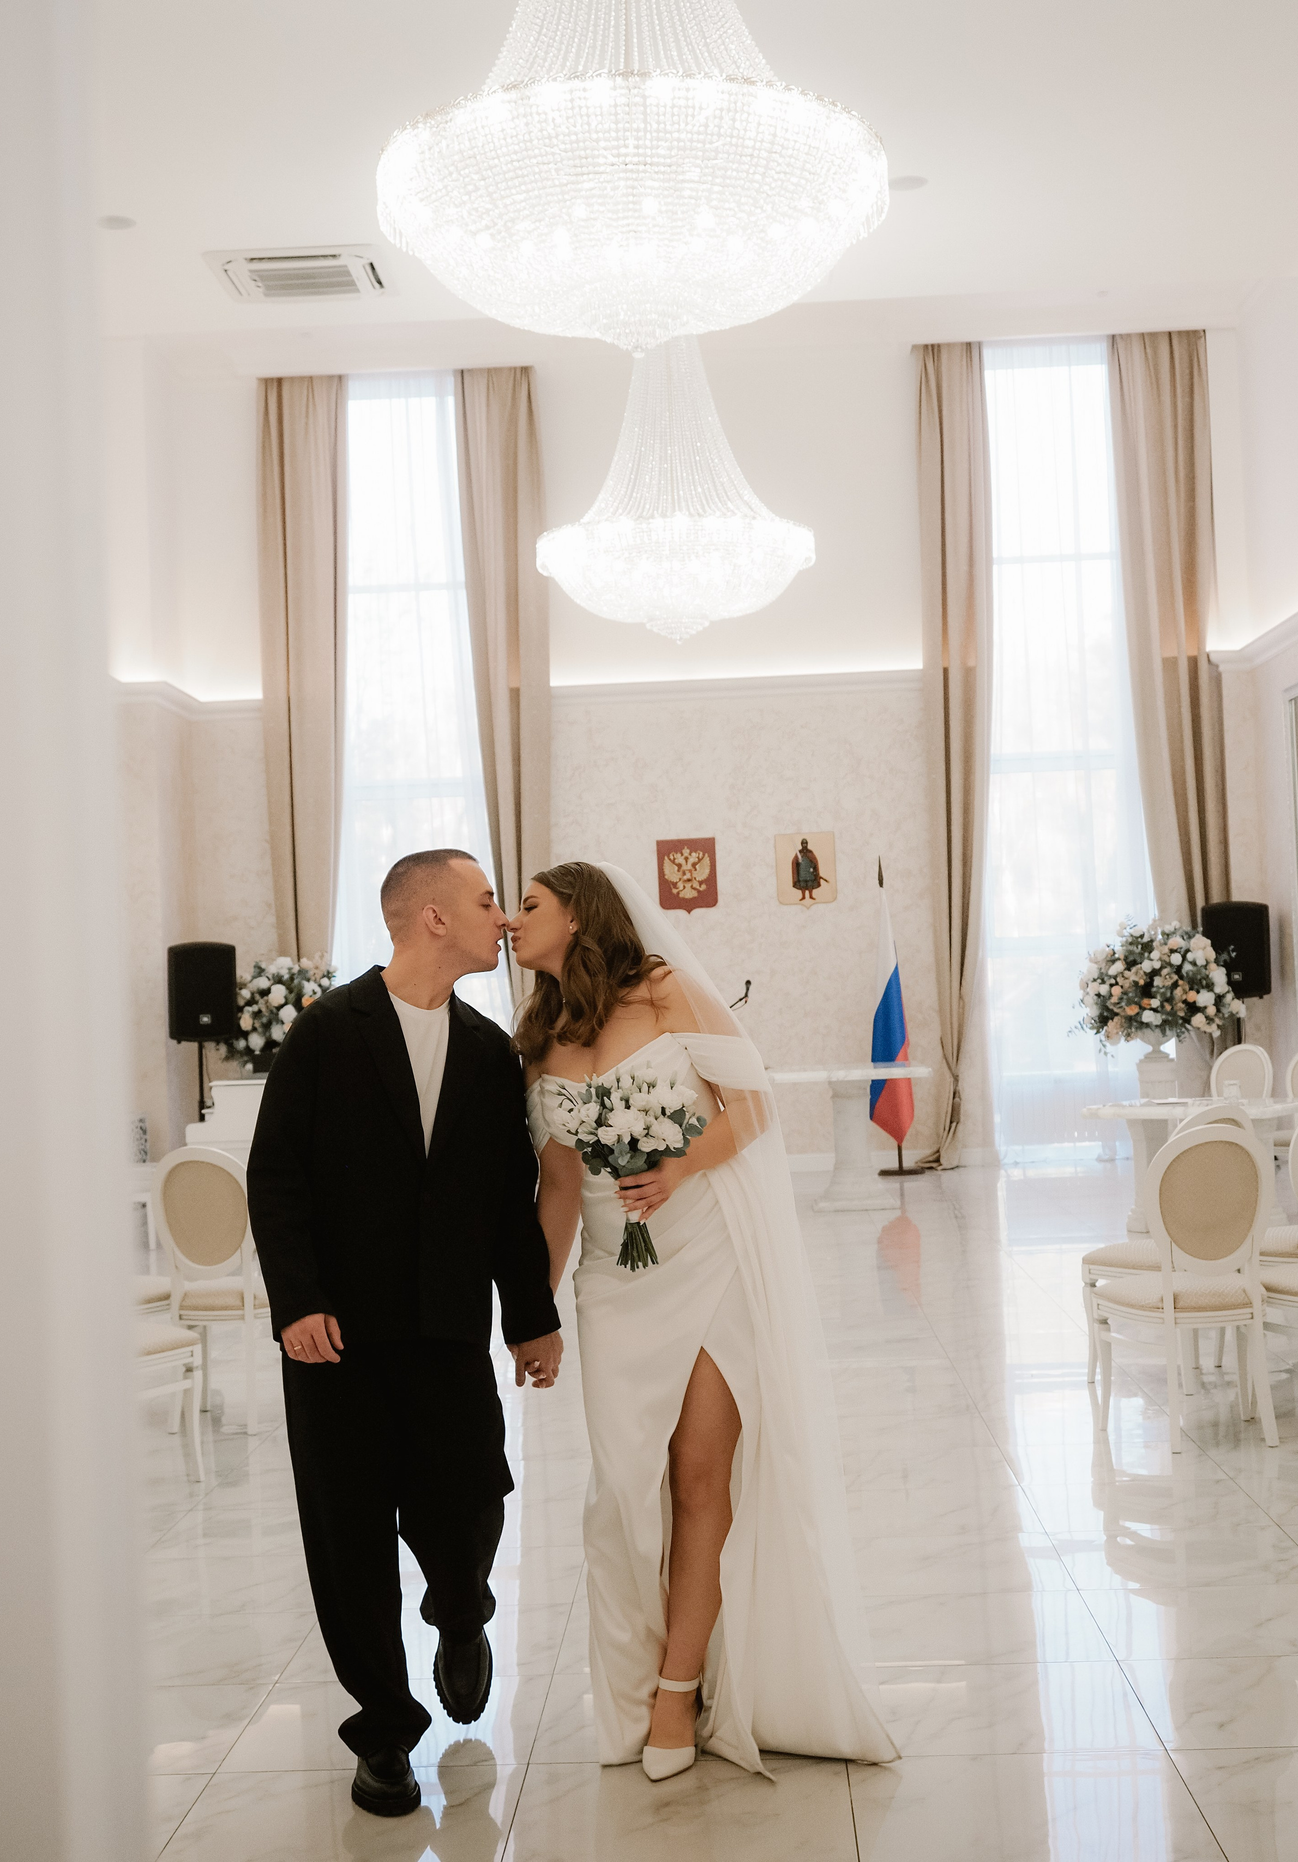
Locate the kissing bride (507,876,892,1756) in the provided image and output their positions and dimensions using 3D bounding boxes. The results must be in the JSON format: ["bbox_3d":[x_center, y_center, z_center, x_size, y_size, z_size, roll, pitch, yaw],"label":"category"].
[{"bbox_3d":[0.132,0.722,4.664,0.700,1.690,0.700,-2,-1,8],"label":"kissing bride"}]

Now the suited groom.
[{"bbox_3d":[-0.455,0.717,4.528,0.620,1.745,0.520,-2,-1,-2],"label":"suited groom"}]

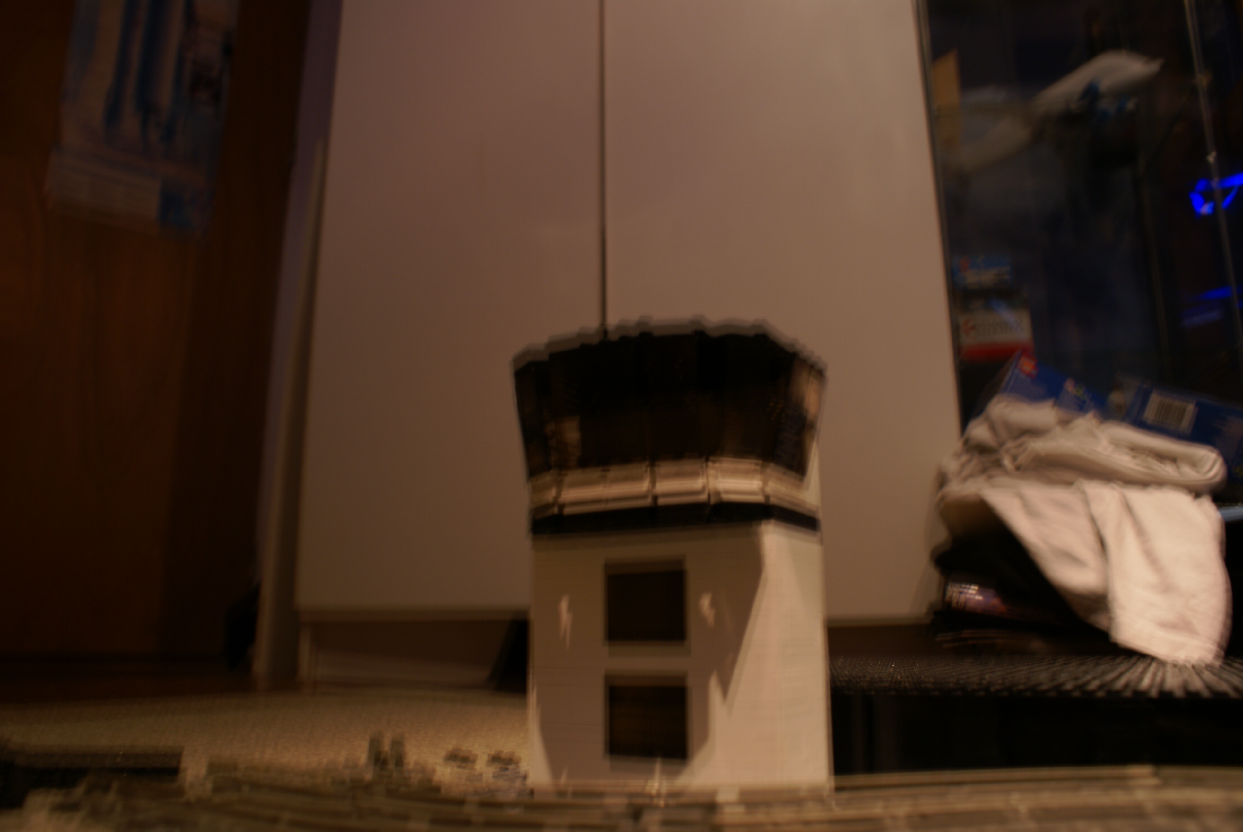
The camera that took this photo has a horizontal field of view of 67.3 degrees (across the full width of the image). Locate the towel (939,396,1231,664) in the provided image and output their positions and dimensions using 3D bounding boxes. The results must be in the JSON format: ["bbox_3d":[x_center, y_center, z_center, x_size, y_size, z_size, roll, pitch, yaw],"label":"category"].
[{"bbox_3d":[0.345,0.092,0.700,0.190,0.185,0.170,-6,-14,22],"label":"towel"}]

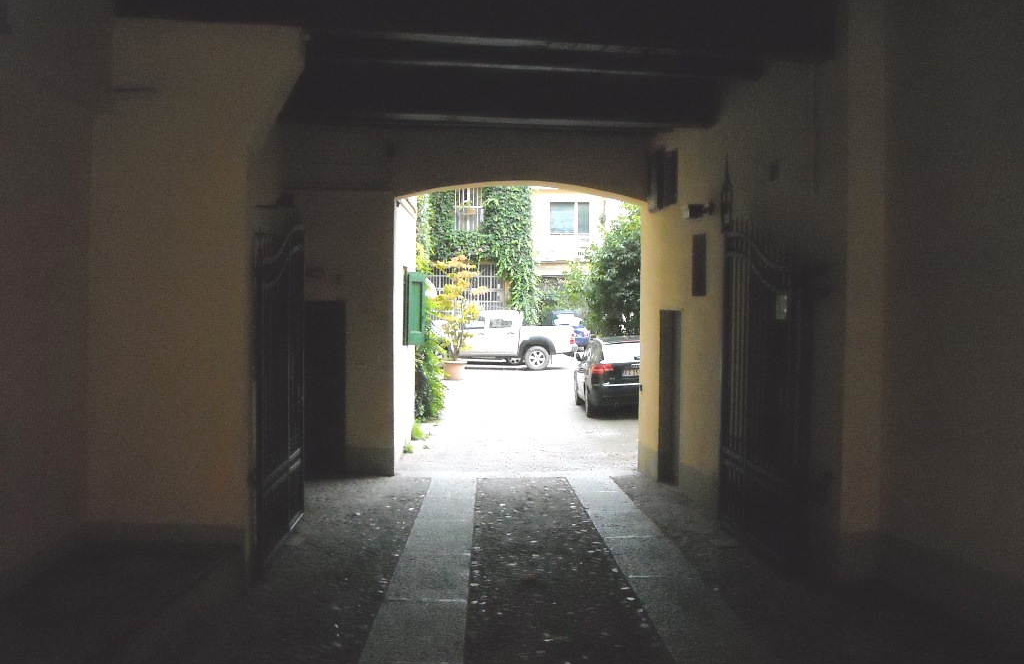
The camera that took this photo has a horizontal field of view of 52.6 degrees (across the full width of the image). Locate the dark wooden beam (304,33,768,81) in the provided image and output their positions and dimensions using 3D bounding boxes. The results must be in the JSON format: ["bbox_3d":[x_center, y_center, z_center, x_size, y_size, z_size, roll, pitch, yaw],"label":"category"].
[{"bbox_3d":[0.160,-2.180,8.150,3.750,0.270,0.250,0,1,-7],"label":"dark wooden beam"}]

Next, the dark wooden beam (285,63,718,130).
[{"bbox_3d":[-0.130,-2.150,9.530,4.150,0.450,0.280,0,1,-6],"label":"dark wooden beam"}]

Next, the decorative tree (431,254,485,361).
[{"bbox_3d":[-1.430,-0.640,27.200,1.420,2.780,1.350,1,1,0],"label":"decorative tree"}]

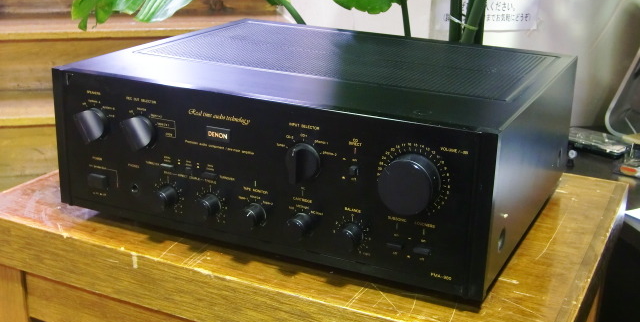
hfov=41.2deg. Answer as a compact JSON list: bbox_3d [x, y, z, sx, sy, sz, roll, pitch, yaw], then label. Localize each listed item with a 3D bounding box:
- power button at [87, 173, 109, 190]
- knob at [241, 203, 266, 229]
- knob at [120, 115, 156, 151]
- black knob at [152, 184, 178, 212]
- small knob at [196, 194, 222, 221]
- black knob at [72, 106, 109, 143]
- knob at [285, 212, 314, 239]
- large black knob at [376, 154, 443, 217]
[{"bbox_3d":[-0.234,0.022,0.896,0.021,0.014,0.007,10,20,23],"label":"power button"},{"bbox_3d":[-0.066,0.054,0.820,0.023,0.023,0.013,10,20,23],"label":"knob"},{"bbox_3d":[-0.184,-0.026,0.849,0.034,0.034,0.021,10,20,23],"label":"knob"},{"bbox_3d":[-0.157,0.038,0.859,0.023,0.023,0.014,10,20,23],"label":"black knob"},{"bbox_3d":[-0.112,0.046,0.840,0.023,0.023,0.013,10,20,23],"label":"small knob"},{"bbox_3d":[-0.237,-0.036,0.872,0.034,0.034,0.021,10,20,23],"label":"black knob"},{"bbox_3d":[-0.020,0.062,0.800,0.023,0.023,0.014,10,20,23],"label":"knob"},{"bbox_3d":[0.077,0.020,0.735,0.049,0.049,0.022,10,20,23],"label":"large black knob"}]

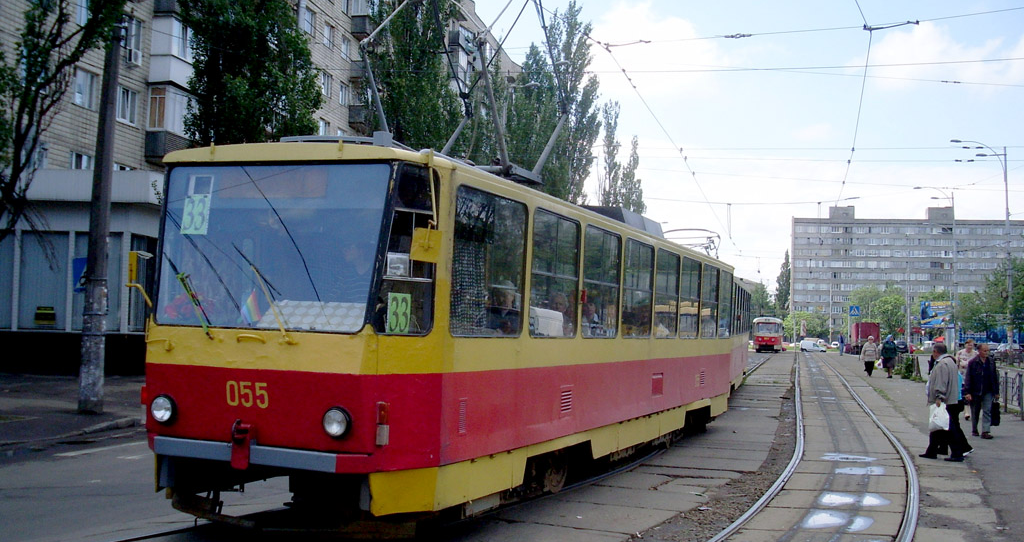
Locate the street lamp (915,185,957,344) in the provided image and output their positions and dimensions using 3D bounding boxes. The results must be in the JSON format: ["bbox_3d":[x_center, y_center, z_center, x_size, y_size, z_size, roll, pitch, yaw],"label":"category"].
[{"bbox_3d":[31.910,0.128,84.700,3.100,12.990,0.400,1,-3,14],"label":"street lamp"}]

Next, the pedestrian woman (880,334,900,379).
[{"bbox_3d":[14.541,3.303,43.300,0.600,1.637,0.420,1,-3,16],"label":"pedestrian woman"}]

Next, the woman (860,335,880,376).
[{"bbox_3d":[13.798,3.295,43.300,0.620,1.575,0.420,1,-3,16],"label":"woman"}]

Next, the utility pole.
[{"bbox_3d":[-7.666,-1.013,21.287,0.420,7.280,0.420,2,-3,14],"label":"utility pole"}]

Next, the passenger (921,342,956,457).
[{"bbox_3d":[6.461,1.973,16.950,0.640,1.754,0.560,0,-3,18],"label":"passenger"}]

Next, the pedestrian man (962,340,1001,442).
[{"bbox_3d":[8.520,2.178,20.400,0.620,1.706,0.480,1,-3,12],"label":"pedestrian man"}]

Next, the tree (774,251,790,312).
[{"bbox_3d":[56.550,5.854,235.000,3.600,20.697,3.600,1,-3,14],"label":"tree"}]

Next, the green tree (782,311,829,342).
[{"bbox_3d":[53.525,10.669,205.000,8.400,6.565,7.500,1,-3,14],"label":"green tree"}]

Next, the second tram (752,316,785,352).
[{"bbox_3d":[24.268,5.983,105.774,2.500,3.100,14.500,1,-3,14],"label":"second tram"}]

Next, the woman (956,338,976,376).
[{"bbox_3d":[9.239,2.236,22.800,0.520,1.694,0.400,1,-3,16],"label":"woman"}]

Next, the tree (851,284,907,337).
[{"bbox_3d":[53.796,6.312,165.000,8.800,8.954,8.000,1,-3,14],"label":"tree"}]

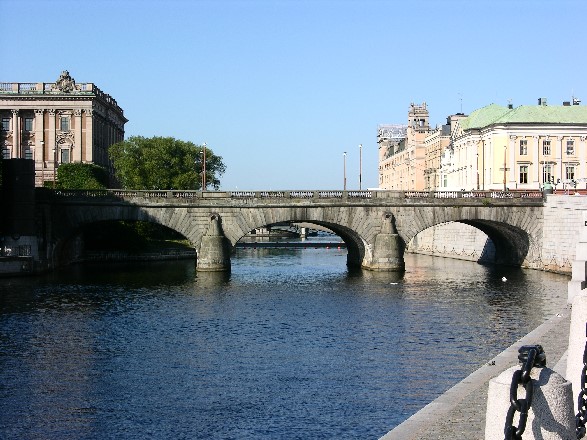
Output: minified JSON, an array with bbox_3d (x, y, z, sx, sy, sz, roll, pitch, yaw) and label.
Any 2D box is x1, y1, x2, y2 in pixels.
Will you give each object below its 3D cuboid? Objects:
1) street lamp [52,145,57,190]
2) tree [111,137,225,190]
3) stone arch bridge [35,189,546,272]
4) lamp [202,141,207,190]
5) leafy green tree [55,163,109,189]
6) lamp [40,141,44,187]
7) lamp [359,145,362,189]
[{"bbox_3d":[-30.480,-5.580,151.360,0.450,6.700,0.450,0,-1,-5],"label":"street lamp"},{"bbox_3d":[-23.760,-6.430,222.000,21.500,18.500,19.000,0,-1,-5],"label":"tree"},{"bbox_3d":[-0.600,1.230,146.000,59.500,9.100,18.500,0,0,-6],"label":"stone arch bridge"},{"bbox_3d":[-10.460,-5.660,140.110,0.450,6.700,0.450,0,-1,-5],"label":"lamp"},{"bbox_3d":[-33.940,-4.800,190.000,8.800,9.000,8.500,0,-1,-5],"label":"leafy green tree"},{"bbox_3d":[-29.280,-5.750,138.470,0.450,6.700,0.450,0,-1,-5],"label":"lamp"},{"bbox_3d":[8.050,-5.640,141.680,0.450,6.700,0.450,0,-1,-5],"label":"lamp"}]

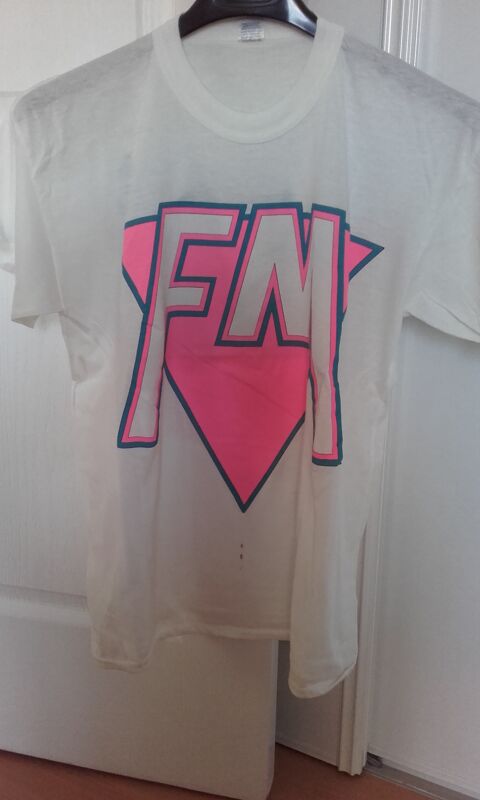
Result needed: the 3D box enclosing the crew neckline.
[{"bbox_3d":[0.009,-0.335,0.699,0.200,0.130,0.060,2,10,4],"label":"crew neckline"}]

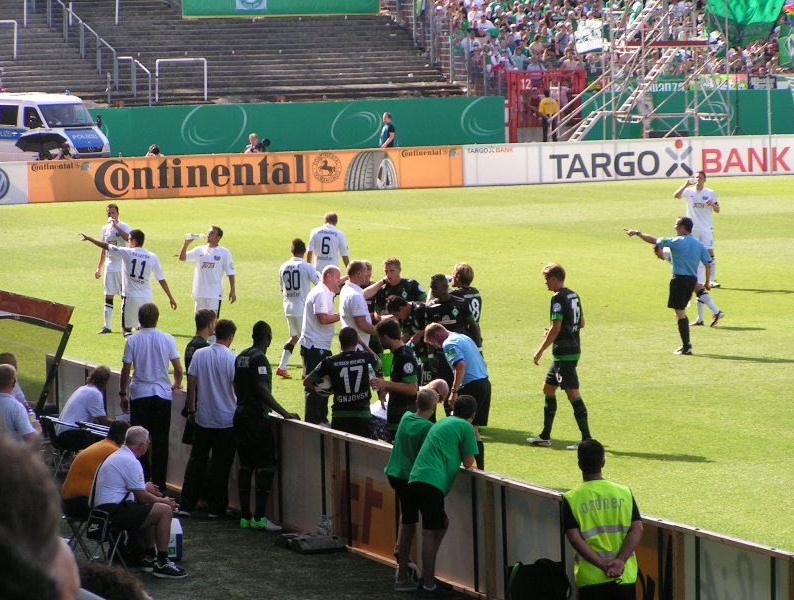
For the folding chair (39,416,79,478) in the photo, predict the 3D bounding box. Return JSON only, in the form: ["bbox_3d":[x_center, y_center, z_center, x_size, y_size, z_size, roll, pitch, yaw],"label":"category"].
[{"bbox_3d":[-3.206,1.472,42.640,0.620,0.780,0.620,-3,4,-18],"label":"folding chair"}]

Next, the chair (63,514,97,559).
[{"bbox_3d":[-2.694,1.981,36.862,0.320,0.410,0.350,-2,4,-15],"label":"chair"}]

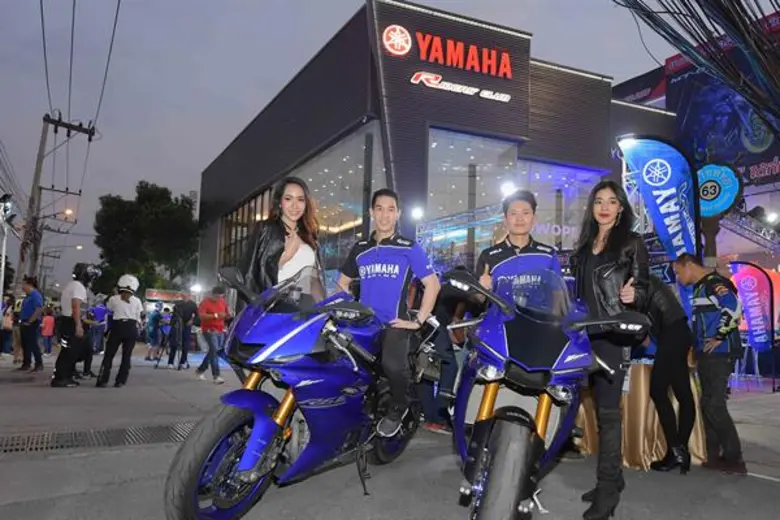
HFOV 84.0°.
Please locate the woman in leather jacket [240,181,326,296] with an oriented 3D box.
[{"bbox_3d":[-0.600,0.390,2.467,0.520,1.760,0.380,3,-6,-27],"label":"woman in leather jacket"}]

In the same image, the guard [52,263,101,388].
[{"bbox_3d":[-4.380,0.926,6.117,0.450,1.760,0.540,5,-7,-37],"label":"guard"}]

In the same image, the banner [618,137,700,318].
[{"bbox_3d":[2.703,0.135,4.270,0.800,2.750,0.120,-1,-6,12],"label":"banner"}]

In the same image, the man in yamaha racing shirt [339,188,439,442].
[{"bbox_3d":[0.019,0.294,2.433,0.600,1.420,0.580,-1,-6,18],"label":"man in yamaha racing shirt"}]

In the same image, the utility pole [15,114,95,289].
[{"bbox_3d":[-17.449,-2.023,22.470,2.300,10.700,0.400,10,-9,-38],"label":"utility pole"}]

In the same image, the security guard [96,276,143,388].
[{"bbox_3d":[-3.734,1.046,6.072,0.580,1.660,0.400,0,-5,6],"label":"security guard"}]

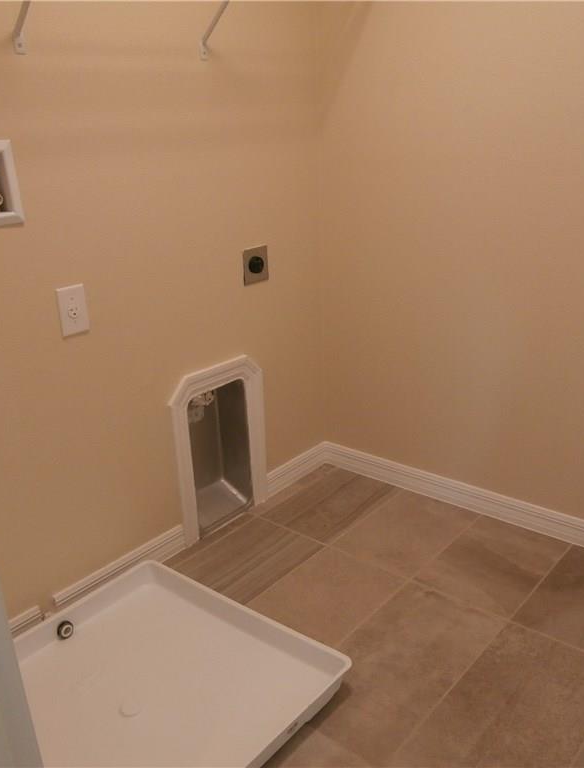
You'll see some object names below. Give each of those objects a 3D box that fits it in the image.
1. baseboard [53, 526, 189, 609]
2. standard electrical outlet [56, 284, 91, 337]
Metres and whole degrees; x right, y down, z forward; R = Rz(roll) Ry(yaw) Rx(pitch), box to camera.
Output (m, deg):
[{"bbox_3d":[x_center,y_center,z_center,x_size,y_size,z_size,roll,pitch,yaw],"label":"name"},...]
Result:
[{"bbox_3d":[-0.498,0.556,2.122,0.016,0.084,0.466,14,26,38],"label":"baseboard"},{"bbox_3d":[-0.559,-0.188,1.823,0.008,0.122,0.078,14,26,38],"label":"standard electrical outlet"}]

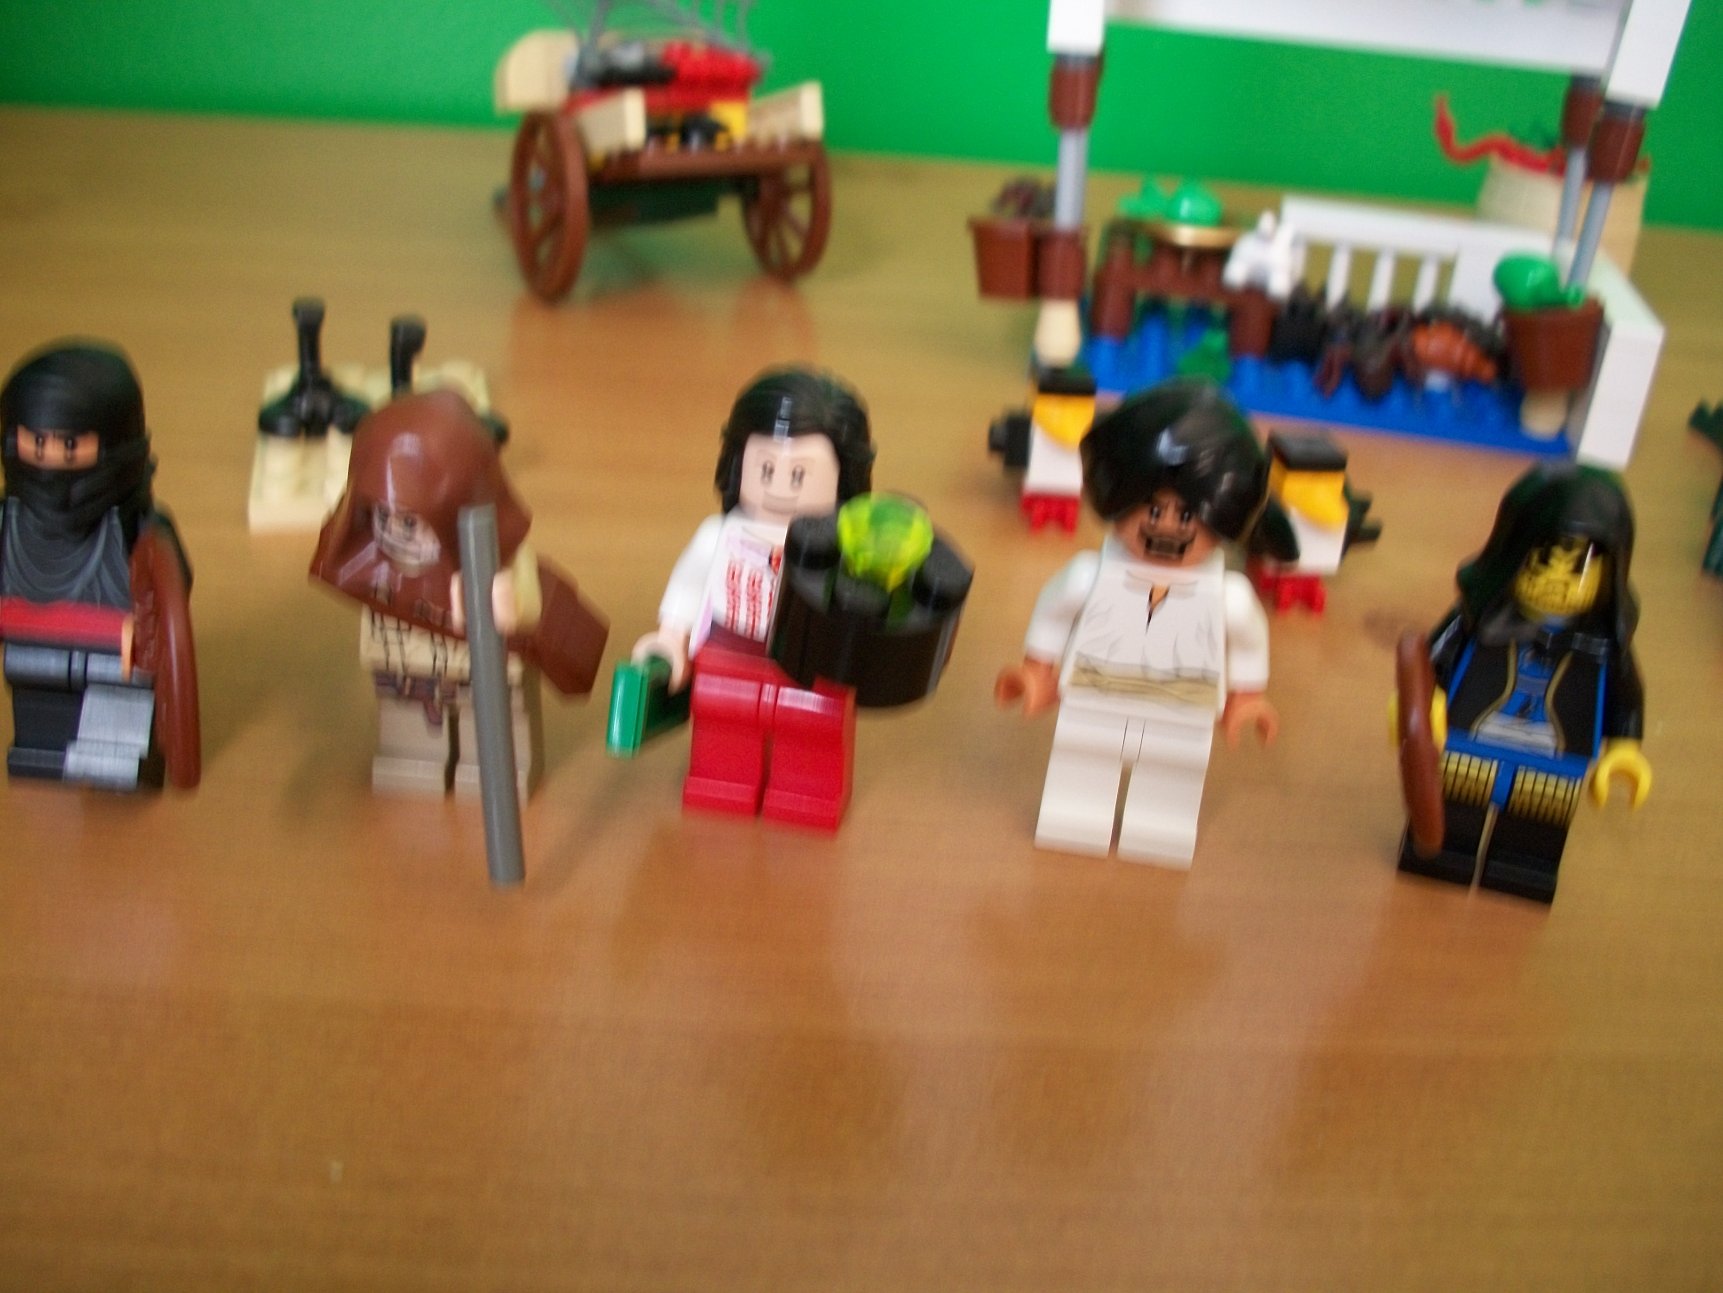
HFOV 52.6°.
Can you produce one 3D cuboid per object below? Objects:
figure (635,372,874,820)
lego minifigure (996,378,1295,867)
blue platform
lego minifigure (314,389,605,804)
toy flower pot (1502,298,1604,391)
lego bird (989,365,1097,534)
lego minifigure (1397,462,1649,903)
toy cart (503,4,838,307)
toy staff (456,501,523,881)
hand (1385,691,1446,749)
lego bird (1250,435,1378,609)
[{"bbox_3d":[-0.008,-0.003,0.168,0.026,0.044,0.016,9,29,7],"label":"figure"},{"bbox_3d":[0.027,-0.001,0.168,0.028,0.045,0.015,6,29,2],"label":"lego minifigure"},{"bbox_3d":[0.076,-0.051,0.306,0.090,0.005,0.047,9,29,7],"label":"blue platform"},{"bbox_3d":[-0.039,-0.003,0.165,0.026,0.042,0.019,5,29,0],"label":"lego minifigure"},{"bbox_3d":[0.111,-0.049,0.280,0.017,0.013,0.017,9,29,6],"label":"toy flower pot"},{"bbox_3d":[0.026,-0.027,0.236,0.016,0.024,0.013,2,29,-5],"label":"lego bird"},{"bbox_3d":[0.064,0.003,0.169,0.025,0.043,0.015,10,30,9],"label":"lego minifigure"},{"bbox_3d":[-0.037,-0.093,0.316,0.050,0.051,0.052,-10,33,-25],"label":"toy cart"},{"bbox_3d":[-0.033,0.005,0.155,0.003,0.039,0.003,3,29,1],"label":"toy staff"},{"bbox_3d":[0.053,0.007,0.167,0.005,0.005,0.006,10,30,9],"label":"hand"},{"bbox_3d":[0.057,-0.015,0.221,0.016,0.024,0.013,1,29,-7],"label":"lego bird"}]

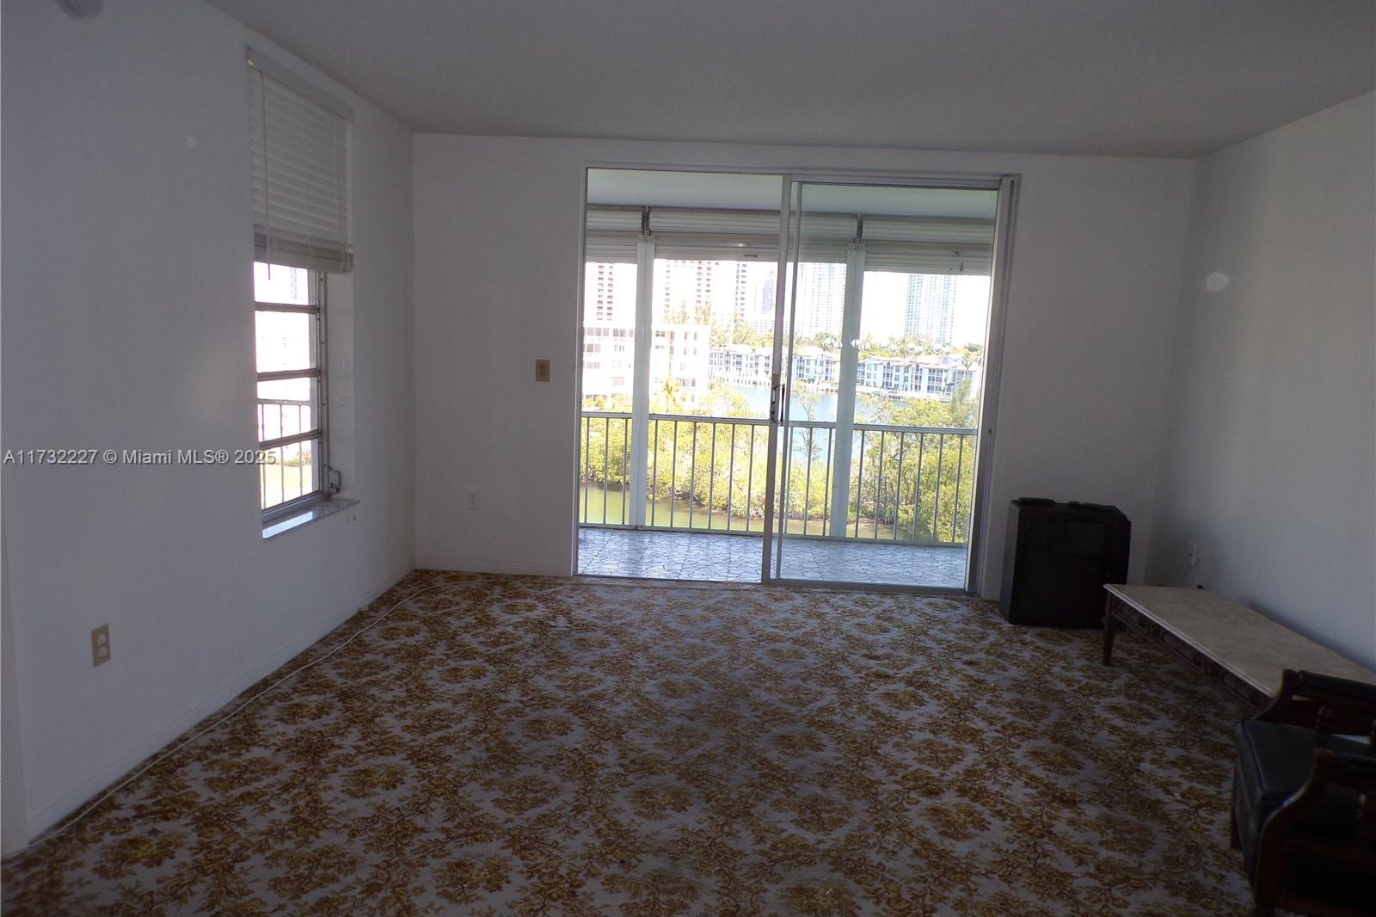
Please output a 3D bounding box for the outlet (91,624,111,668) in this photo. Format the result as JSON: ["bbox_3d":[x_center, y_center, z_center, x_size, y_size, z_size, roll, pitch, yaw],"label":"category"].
[{"bbox_3d":[-1.734,0.553,2.824,0.010,0.114,0.072,3,8,3],"label":"outlet"}]

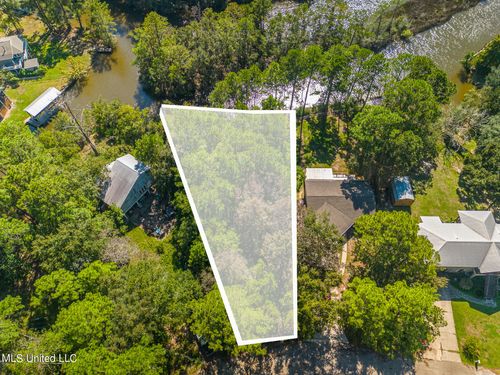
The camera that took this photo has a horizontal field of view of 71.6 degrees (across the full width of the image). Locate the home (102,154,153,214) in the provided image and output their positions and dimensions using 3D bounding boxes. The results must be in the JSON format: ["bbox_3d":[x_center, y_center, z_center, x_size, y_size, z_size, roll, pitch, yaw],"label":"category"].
[{"bbox_3d":[-23.460,-0.398,66.679,5.600,8.100,8.850,31,64,17],"label":"home"}]

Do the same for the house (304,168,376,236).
[{"bbox_3d":[17.415,2.585,66.578,13.380,5.200,14.560,0,59,0],"label":"house"}]

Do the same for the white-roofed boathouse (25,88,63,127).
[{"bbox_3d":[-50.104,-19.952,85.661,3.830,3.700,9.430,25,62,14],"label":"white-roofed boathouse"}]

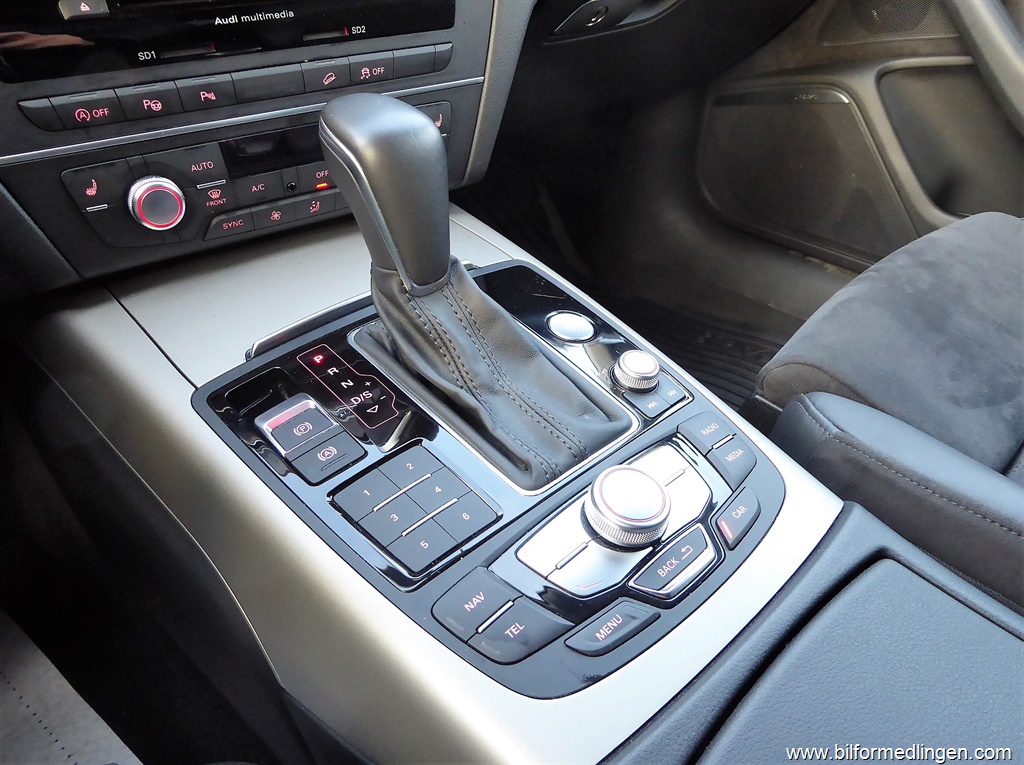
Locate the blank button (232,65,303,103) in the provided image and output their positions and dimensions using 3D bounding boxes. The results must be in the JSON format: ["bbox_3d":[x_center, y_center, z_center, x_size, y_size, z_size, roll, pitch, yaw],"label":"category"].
[{"bbox_3d":[-0.131,-0.161,0.398,0.039,0.015,0.009,-23,36,-29],"label":"blank button"}]

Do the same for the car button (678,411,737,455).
[{"bbox_3d":[0.095,0.027,0.364,0.028,0.009,0.019,-23,51,-40],"label":"car button"}]

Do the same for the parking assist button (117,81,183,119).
[{"bbox_3d":[-0.181,-0.140,0.368,0.028,0.015,0.009,-23,36,-29],"label":"parking assist button"}]

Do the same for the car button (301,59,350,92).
[{"bbox_3d":[-0.104,-0.172,0.414,0.028,0.015,0.009,-23,36,-29],"label":"car button"}]

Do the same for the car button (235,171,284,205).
[{"bbox_3d":[-0.151,-0.116,0.441,0.029,0.016,0.007,-23,43,-30],"label":"car button"}]

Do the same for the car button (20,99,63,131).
[{"bbox_3d":[-0.228,-0.130,0.358,0.014,0.016,0.008,-23,43,-30],"label":"car button"}]

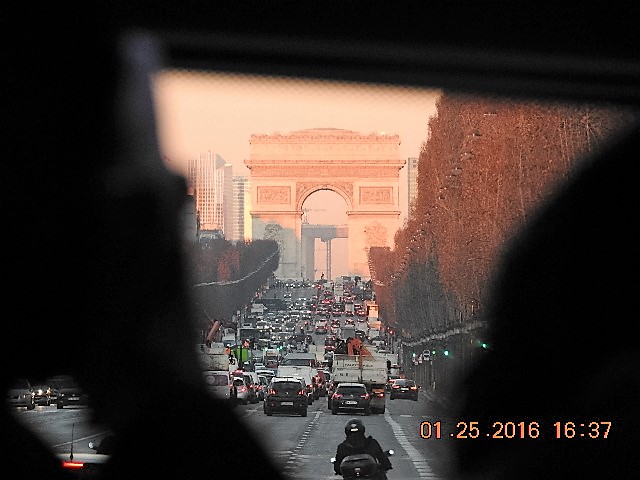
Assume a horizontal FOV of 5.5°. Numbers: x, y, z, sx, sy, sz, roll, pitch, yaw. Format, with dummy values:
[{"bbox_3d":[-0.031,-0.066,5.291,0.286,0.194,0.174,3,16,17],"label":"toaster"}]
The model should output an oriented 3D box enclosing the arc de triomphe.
[{"bbox_3d":[1.547,-10.832,2060.000,48.500,48.500,23.500,0,-1,0],"label":"arc de triomphe"}]

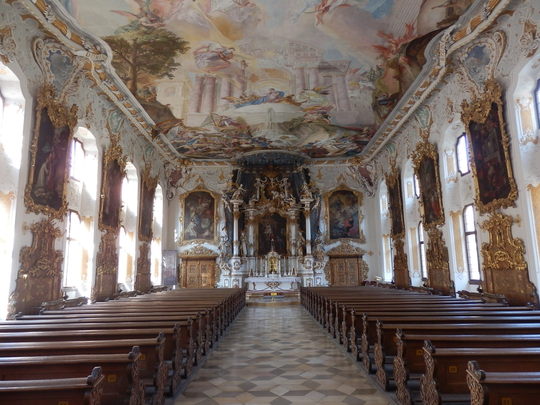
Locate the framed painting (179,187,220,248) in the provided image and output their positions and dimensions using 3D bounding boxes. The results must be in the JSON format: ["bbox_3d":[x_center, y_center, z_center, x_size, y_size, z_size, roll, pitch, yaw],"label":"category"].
[{"bbox_3d":[-5.074,0.982,28.173,2.999,4.375,0.220,-1,-10,0],"label":"framed painting"}]

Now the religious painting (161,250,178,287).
[{"bbox_3d":[-6.510,4.308,25.455,1.078,2.298,0.100,0,-10,-6],"label":"religious painting"}]

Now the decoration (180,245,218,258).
[{"bbox_3d":[-4.995,3.470,27.631,2.693,0.986,0.350,-1,-10,0],"label":"decoration"}]

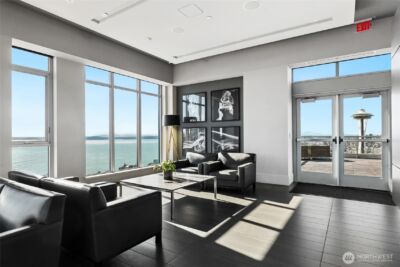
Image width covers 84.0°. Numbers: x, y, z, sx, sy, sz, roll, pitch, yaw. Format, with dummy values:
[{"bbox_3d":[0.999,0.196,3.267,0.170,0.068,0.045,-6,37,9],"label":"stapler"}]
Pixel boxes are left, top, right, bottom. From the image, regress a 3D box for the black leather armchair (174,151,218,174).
[{"bbox_3d":[-0.101,0.851,5.483,0.889,0.755,0.816,0,0,31],"label":"black leather armchair"}]

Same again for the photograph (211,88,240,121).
[{"bbox_3d":[0.705,-0.785,6.243,0.891,0.891,0.035,0,0,33],"label":"photograph"}]

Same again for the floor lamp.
[{"bbox_3d":[-0.780,0.362,6.326,0.490,1.740,0.490,0,0,33],"label":"floor lamp"}]

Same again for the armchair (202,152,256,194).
[{"bbox_3d":[0.687,0.846,4.941,0.889,0.755,0.816,0,0,30],"label":"armchair"}]

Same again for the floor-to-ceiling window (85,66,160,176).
[{"bbox_3d":[-1.874,-0.254,5.872,0.110,2.520,2.400,0,0,33],"label":"floor-to-ceiling window"}]

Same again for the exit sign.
[{"bbox_3d":[3.230,-2.118,4.376,0.270,0.200,0.050,0,0,33],"label":"exit sign"}]

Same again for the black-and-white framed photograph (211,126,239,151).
[{"bbox_3d":[0.708,0.261,6.236,0.891,0.891,0.035,0,0,33],"label":"black-and-white framed photograph"}]

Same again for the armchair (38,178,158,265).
[{"bbox_3d":[-1.027,0.832,2.374,0.889,0.755,0.816,0,0,33],"label":"armchair"}]

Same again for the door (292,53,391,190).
[{"bbox_3d":[3.171,-0.227,5.132,1.950,2.890,0.110,0,0,33],"label":"door"}]

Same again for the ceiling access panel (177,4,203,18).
[{"bbox_3d":[-0.176,-2.237,4.046,0.330,0.020,0.330,0,0,33],"label":"ceiling access panel"}]

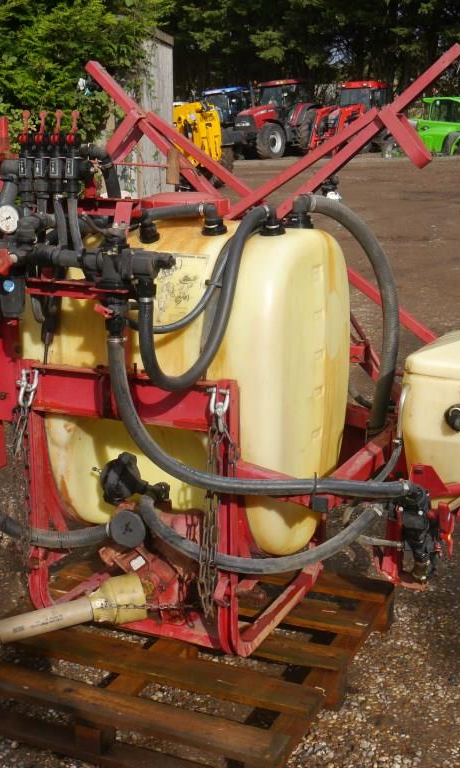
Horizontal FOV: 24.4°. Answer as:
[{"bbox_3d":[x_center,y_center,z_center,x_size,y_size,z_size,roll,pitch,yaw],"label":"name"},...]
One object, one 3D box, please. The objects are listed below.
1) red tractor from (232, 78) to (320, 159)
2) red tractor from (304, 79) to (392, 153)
[{"bbox_3d":[1.687,-10.277,41.300,2.400,2.980,4.800,11,18,38],"label":"red tractor"},{"bbox_3d":[4.769,-10.616,42.500,2.300,2.850,4.800,11,17,37],"label":"red tractor"}]

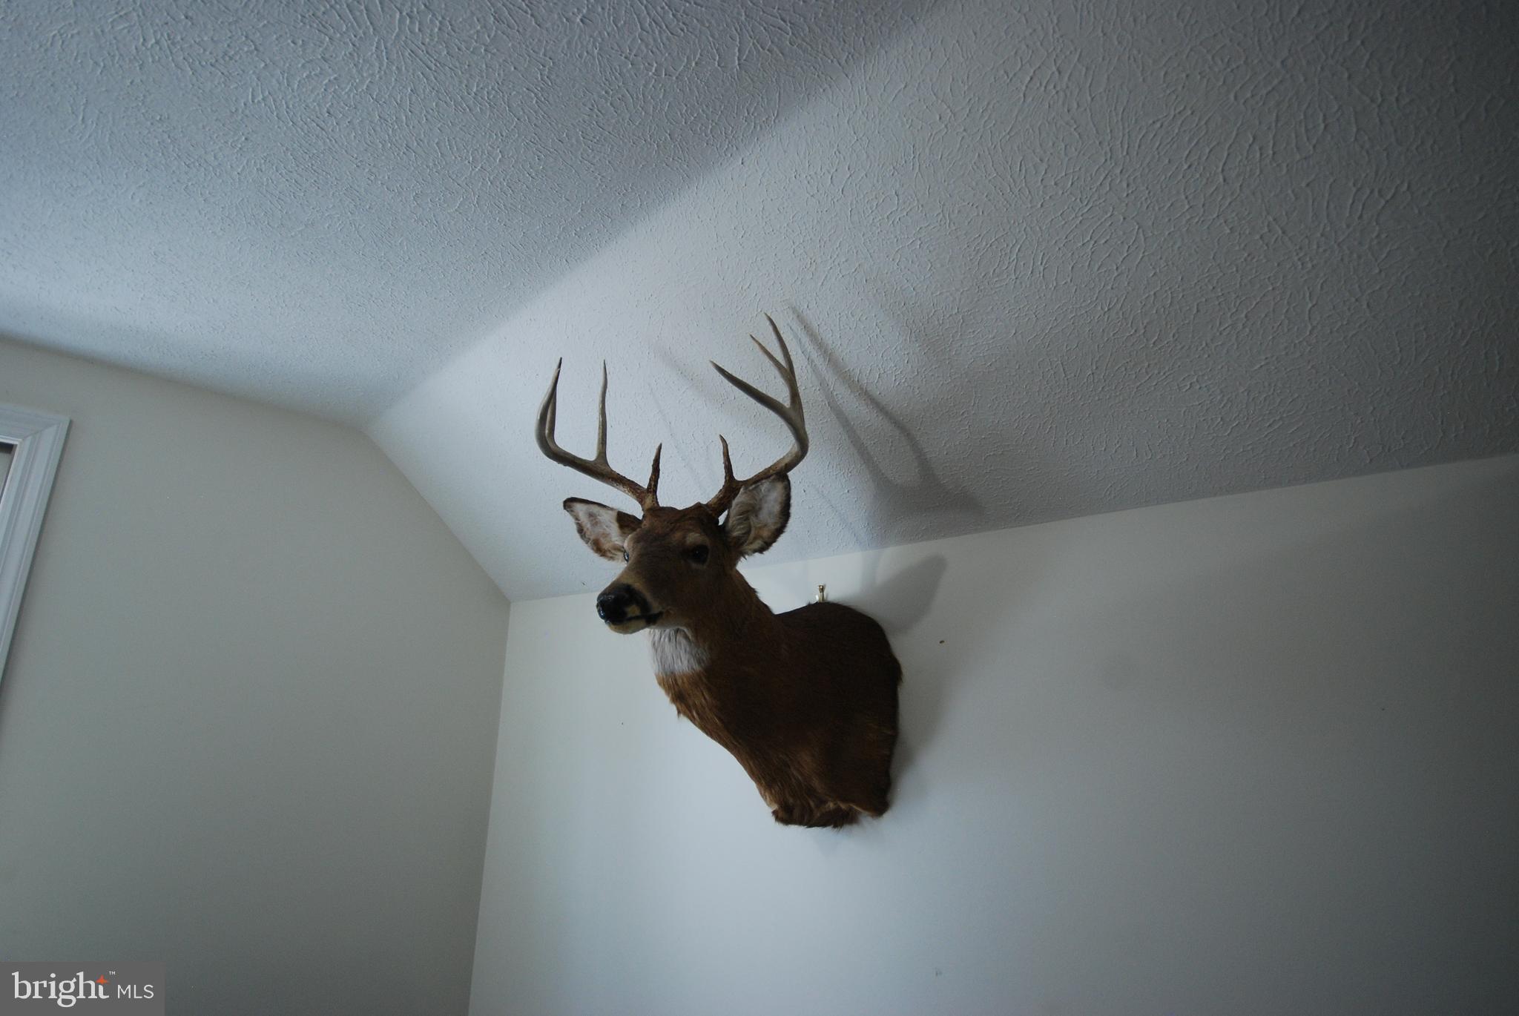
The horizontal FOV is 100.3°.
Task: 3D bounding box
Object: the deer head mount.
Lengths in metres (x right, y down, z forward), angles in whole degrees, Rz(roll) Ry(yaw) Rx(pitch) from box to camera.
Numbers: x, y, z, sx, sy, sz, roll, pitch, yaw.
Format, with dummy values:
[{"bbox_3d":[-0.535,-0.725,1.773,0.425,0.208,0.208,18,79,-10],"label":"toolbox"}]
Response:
[{"bbox_3d":[-0.022,0.159,1.026,0.420,0.760,0.610,-10,-17,35],"label":"deer head mount"}]

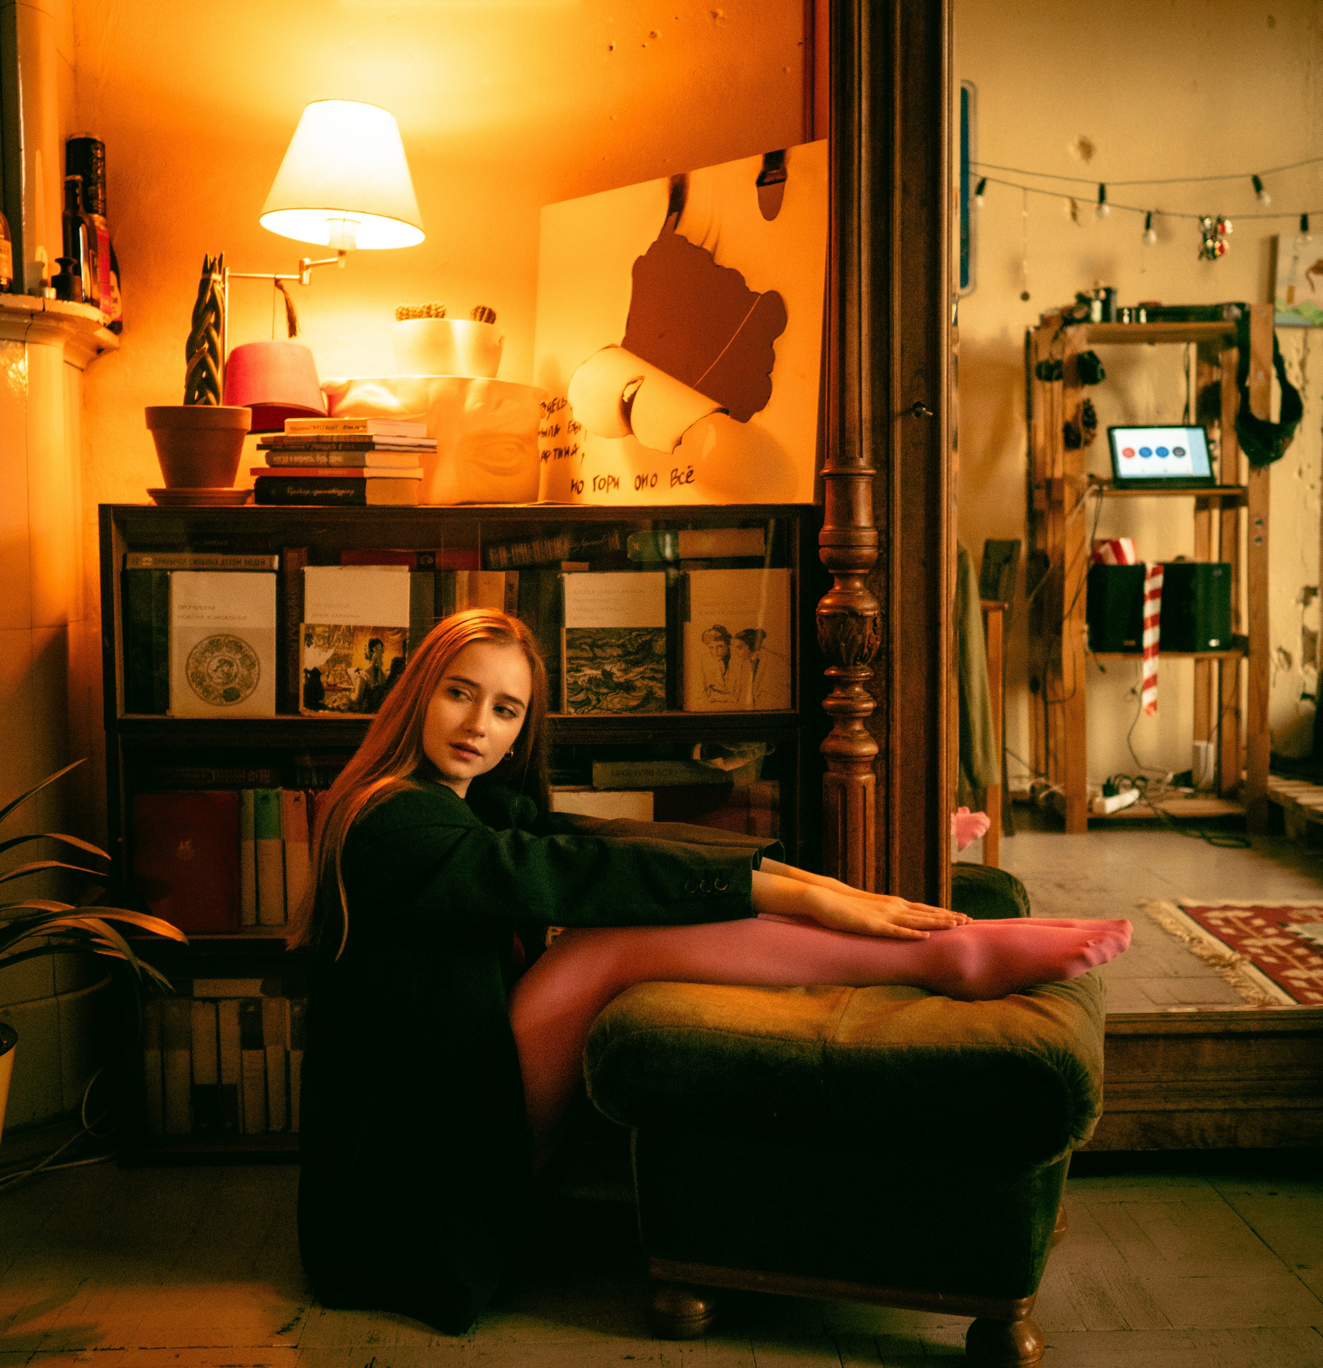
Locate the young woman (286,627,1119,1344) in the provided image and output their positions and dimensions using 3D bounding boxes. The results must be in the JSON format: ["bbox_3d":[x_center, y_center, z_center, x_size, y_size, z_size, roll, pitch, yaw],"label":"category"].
[{"bbox_3d":[0.057,0.305,2.082,0.940,0.797,0.460,0,3,8],"label":"young woman"}]

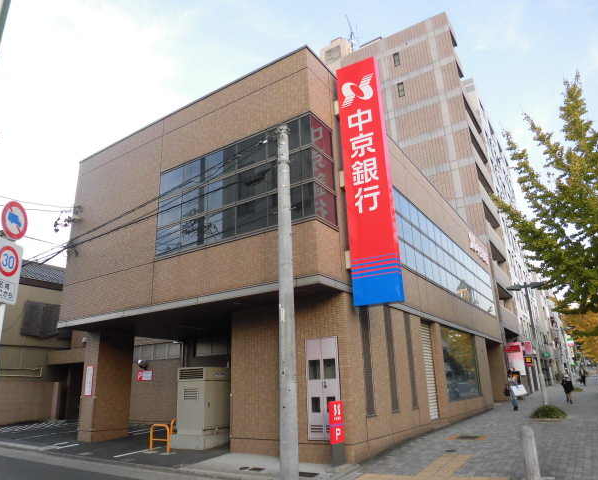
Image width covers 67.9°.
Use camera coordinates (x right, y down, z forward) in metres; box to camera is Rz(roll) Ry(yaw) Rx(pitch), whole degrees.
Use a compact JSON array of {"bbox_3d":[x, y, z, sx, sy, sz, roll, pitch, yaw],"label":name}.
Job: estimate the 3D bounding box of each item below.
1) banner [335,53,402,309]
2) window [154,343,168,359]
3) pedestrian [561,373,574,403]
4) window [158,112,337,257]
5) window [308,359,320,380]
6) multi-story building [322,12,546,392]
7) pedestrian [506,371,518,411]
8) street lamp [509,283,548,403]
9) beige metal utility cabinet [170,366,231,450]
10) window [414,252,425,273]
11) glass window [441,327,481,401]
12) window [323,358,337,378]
[{"bbox_3d":[1.528,-1.468,10.011,0.970,5.930,0.280,-13,-21,31],"label":"banner"},{"bbox_3d":[-6.148,4.970,19.729,0.856,0.609,0.080,-13,-21,31],"label":"window"},{"bbox_3d":[15.335,8.511,25.319,0.520,1.539,0.380,-13,-21,31],"label":"pedestrian"},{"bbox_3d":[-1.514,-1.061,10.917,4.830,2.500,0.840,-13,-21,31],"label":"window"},{"bbox_3d":[0.327,2.756,9.394,0.296,0.416,0.040,-13,-21,31],"label":"window"},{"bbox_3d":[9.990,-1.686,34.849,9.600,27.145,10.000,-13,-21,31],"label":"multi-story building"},{"bbox_3d":[10.009,7.060,20.817,0.500,1.732,0.400,-13,-21,31],"label":"pedestrian"},{"bbox_3d":[9.894,4.463,18.676,1.500,5.376,0.300,-13,-21,31],"label":"street lamp"},{"bbox_3d":[-2.579,4.583,12.287,1.170,2.045,1.250,-13,-21,31],"label":"beige metal utility cabinet"},{"bbox_3d":[3.962,0.810,14.503,0.060,0.678,0.923,-13,-21,31],"label":"window"},{"bbox_3d":[6.128,4.687,16.659,0.120,2.430,4.700,-13,-21,31],"label":"glass window"},{"bbox_3d":[0.652,2.676,9.198,0.307,0.411,0.040,-13,-21,31],"label":"window"}]

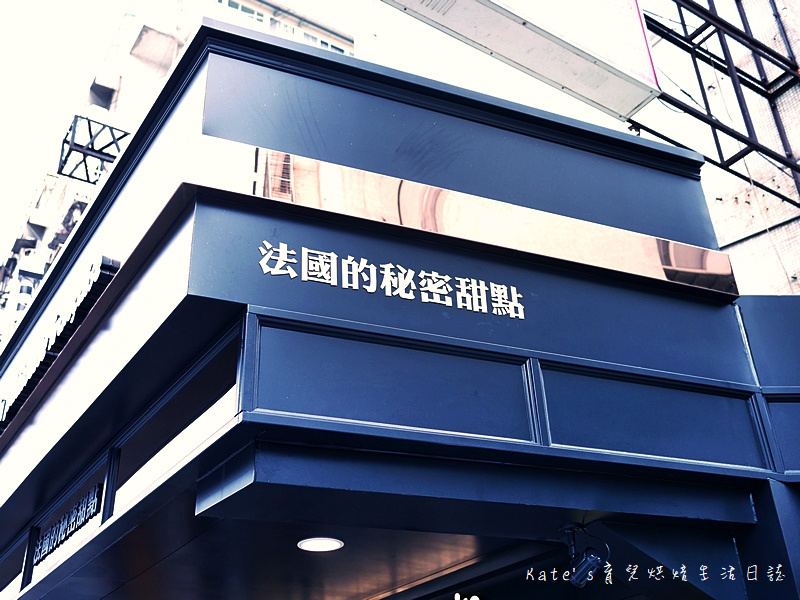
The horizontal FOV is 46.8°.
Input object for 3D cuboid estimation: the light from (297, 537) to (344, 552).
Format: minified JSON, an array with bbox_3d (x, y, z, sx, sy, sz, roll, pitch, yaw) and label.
[{"bbox_3d":[-0.298,0.918,3.485,0.178,0.030,0.178,-3,-29,-1],"label":"light"}]

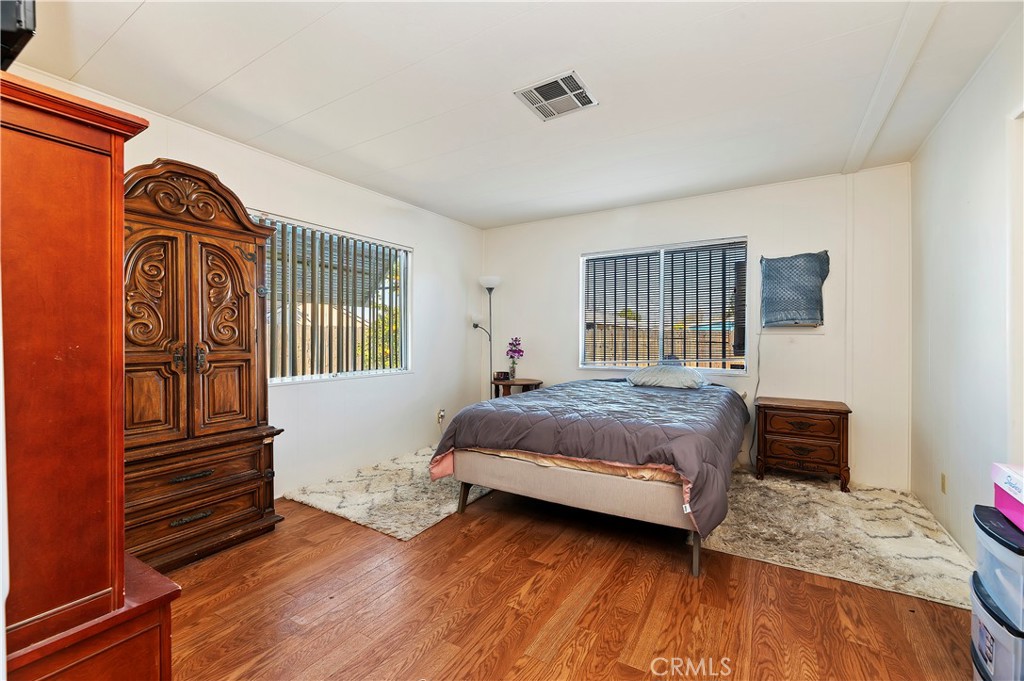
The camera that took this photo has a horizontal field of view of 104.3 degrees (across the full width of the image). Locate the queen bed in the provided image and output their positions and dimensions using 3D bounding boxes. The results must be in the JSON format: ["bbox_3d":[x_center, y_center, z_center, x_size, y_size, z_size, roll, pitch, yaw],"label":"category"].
[{"bbox_3d":[0.741,0.773,3.095,1.760,0.737,1.980,0,1,30],"label":"queen bed"}]

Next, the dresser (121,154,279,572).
[{"bbox_3d":[-1.817,0.129,2.152,0.540,2.042,0.880,0,1,33],"label":"dresser"}]

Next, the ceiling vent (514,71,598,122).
[{"bbox_3d":[0.247,-1.314,2.164,0.335,0.030,0.335,0,1,30],"label":"ceiling vent"}]

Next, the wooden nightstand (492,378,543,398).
[{"bbox_3d":[0.063,0.791,4.306,0.550,0.679,0.520,0,1,30],"label":"wooden nightstand"}]

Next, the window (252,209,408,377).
[{"bbox_3d":[-1.428,-0.292,3.280,0.090,1.248,1.620,0,1,33],"label":"window"}]

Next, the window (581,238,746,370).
[{"bbox_3d":[1.413,-0.309,3.879,1.550,1.220,0.090,0,1,30],"label":"window"}]

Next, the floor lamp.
[{"bbox_3d":[-0.285,0.192,4.540,0.340,1.872,0.270,0,1,-26],"label":"floor lamp"}]

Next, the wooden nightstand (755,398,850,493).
[{"bbox_3d":[2.277,0.819,3.163,0.610,0.626,0.410,0,1,30],"label":"wooden nightstand"}]

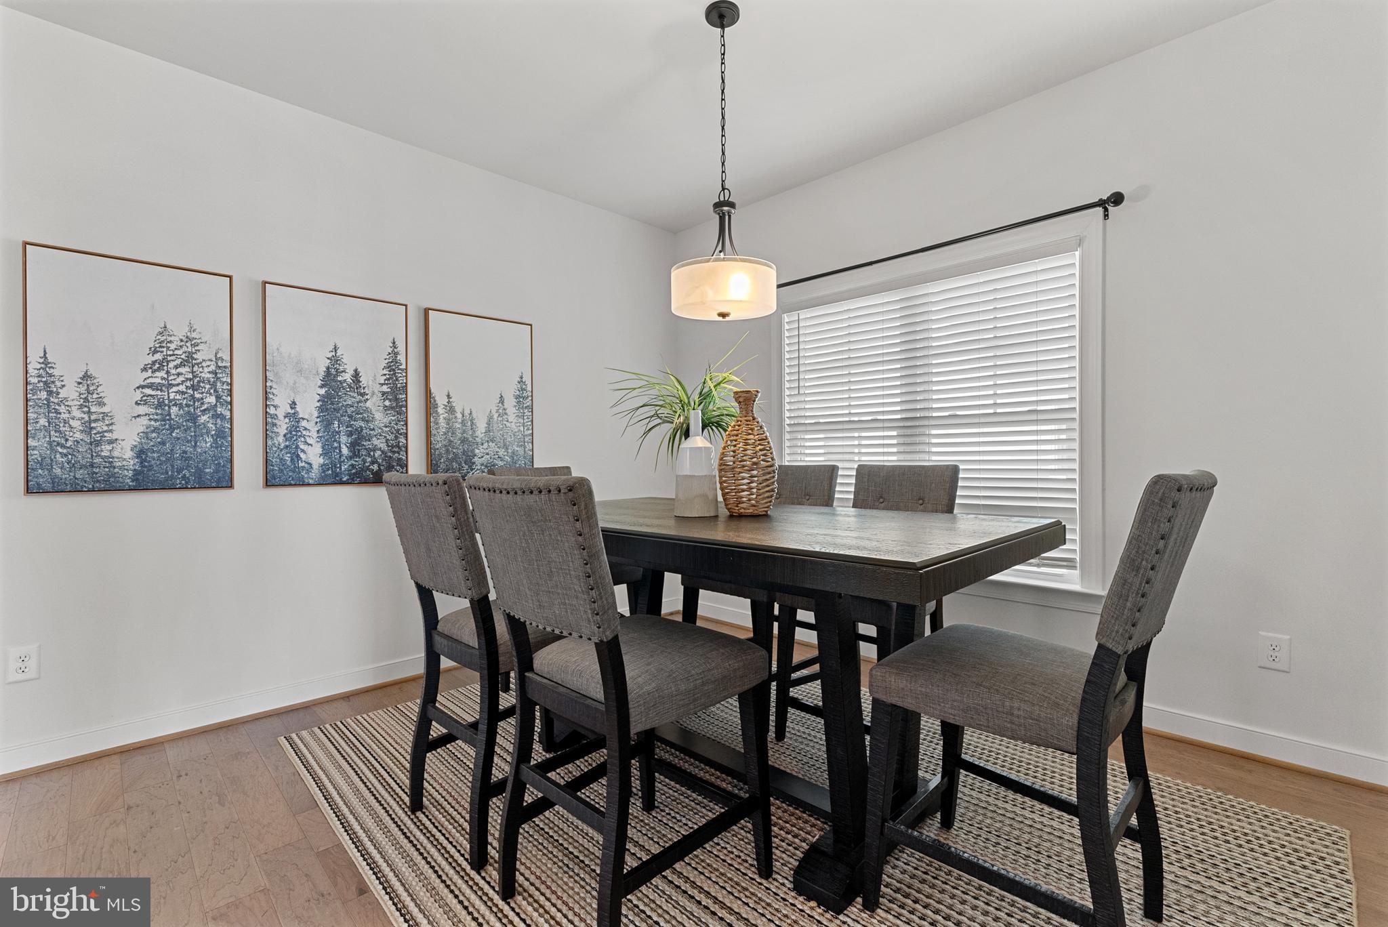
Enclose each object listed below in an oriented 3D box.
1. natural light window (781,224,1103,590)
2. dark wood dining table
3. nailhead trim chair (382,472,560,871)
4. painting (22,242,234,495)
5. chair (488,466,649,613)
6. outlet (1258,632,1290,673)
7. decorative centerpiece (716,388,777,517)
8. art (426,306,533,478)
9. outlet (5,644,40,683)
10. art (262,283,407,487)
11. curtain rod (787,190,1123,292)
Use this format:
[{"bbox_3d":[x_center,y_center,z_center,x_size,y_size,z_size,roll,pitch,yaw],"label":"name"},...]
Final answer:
[{"bbox_3d":[1.148,-0.242,3.236,0.100,1.563,1.731,-1,1,-44],"label":"natural light window"},{"bbox_3d":[0.099,0.632,2.131,1.855,0.908,1.006,0,1,44],"label":"dark wood dining table"},{"bbox_3d":[-0.565,0.564,1.964,0.630,1.065,0.490,-1,1,-44],"label":"nailhead trim chair"},{"bbox_3d":[-2.184,-0.341,2.424,0.607,0.906,0.035,-1,1,-44],"label":"painting"},{"bbox_3d":[-0.646,0.556,3.050,0.490,1.065,0.630,-1,1,-44],"label":"chair"},{"bbox_3d":[2.096,0.681,2.228,0.010,0.127,0.081,-1,1,-44],"label":"outlet"},{"bbox_3d":[0.197,-0.040,2.215,0.215,0.443,0.215,0,0,0],"label":"decorative centerpiece"},{"bbox_3d":[-1.169,-0.355,3.417,0.610,0.914,0.035,-1,1,-44],"label":"art"},{"bbox_3d":[-2.412,0.722,2.219,0.080,0.125,0.008,-1,1,-44],"label":"outlet"},{"bbox_3d":[-1.675,-0.346,2.922,0.607,0.906,0.035,-1,1,-44],"label":"art"},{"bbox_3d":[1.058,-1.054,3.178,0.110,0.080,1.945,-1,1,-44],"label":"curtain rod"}]

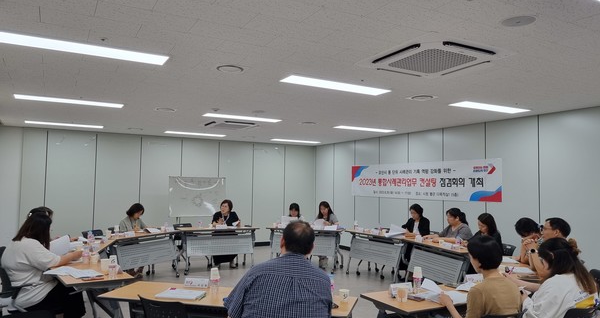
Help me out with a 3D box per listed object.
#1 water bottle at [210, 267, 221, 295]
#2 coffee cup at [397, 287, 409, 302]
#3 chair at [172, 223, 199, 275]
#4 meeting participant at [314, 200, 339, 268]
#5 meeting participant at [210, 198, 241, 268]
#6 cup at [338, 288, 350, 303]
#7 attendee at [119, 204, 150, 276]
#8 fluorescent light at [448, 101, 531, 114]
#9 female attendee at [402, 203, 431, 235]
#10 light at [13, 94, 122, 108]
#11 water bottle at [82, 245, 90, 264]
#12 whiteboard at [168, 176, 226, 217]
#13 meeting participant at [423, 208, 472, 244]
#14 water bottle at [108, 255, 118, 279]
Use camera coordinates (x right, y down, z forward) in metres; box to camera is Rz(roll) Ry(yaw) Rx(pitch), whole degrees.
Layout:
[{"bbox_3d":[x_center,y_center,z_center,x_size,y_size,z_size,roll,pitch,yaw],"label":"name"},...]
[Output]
[{"bbox_3d":[-0.603,0.862,3.221,0.066,0.195,0.066,3,-4,-29],"label":"water bottle"},{"bbox_3d":[0.698,0.929,3.073,0.074,0.076,0.074,1,-4,0],"label":"coffee cup"},{"bbox_3d":[-2.127,1.580,8.300,0.530,0.790,0.540,3,-4,-27],"label":"chair"},{"bbox_3d":[0.480,1.411,8.468,0.480,1.220,0.660,0,-4,11],"label":"meeting participant"},{"bbox_3d":[-1.389,1.371,8.400,0.540,1.240,0.660,2,-4,-13],"label":"meeting participant"},{"bbox_3d":[0.304,0.923,3.059,0.074,0.076,0.074,1,-4,0],"label":"cup"},{"bbox_3d":[-2.712,1.312,7.320,0.600,1.190,0.470,-2,-5,41],"label":"attendee"},{"bbox_3d":[2.556,-0.692,6.060,1.260,0.050,0.300,3,-4,-29],"label":"fluorescent light"},{"bbox_3d":[1.843,1.341,7.196,0.660,1.240,0.480,3,-4,-35],"label":"female attendee"},{"bbox_3d":[-3.059,-0.772,6.040,1.280,0.060,0.270,3,-4,-29],"label":"light"},{"bbox_3d":[-2.039,0.906,4.313,0.065,0.185,0.065,3,-4,-29],"label":"water bottle"},{"bbox_3d":[-2.120,0.791,9.409,1.210,0.820,0.050,3,-4,-29],"label":"whiteboard"},{"bbox_3d":[2.201,1.317,6.462,0.680,1.208,0.500,2,-4,-20],"label":"meeting participant"},{"bbox_3d":[-1.512,0.870,3.650,0.066,0.190,0.066,3,-4,-29],"label":"water bottle"}]

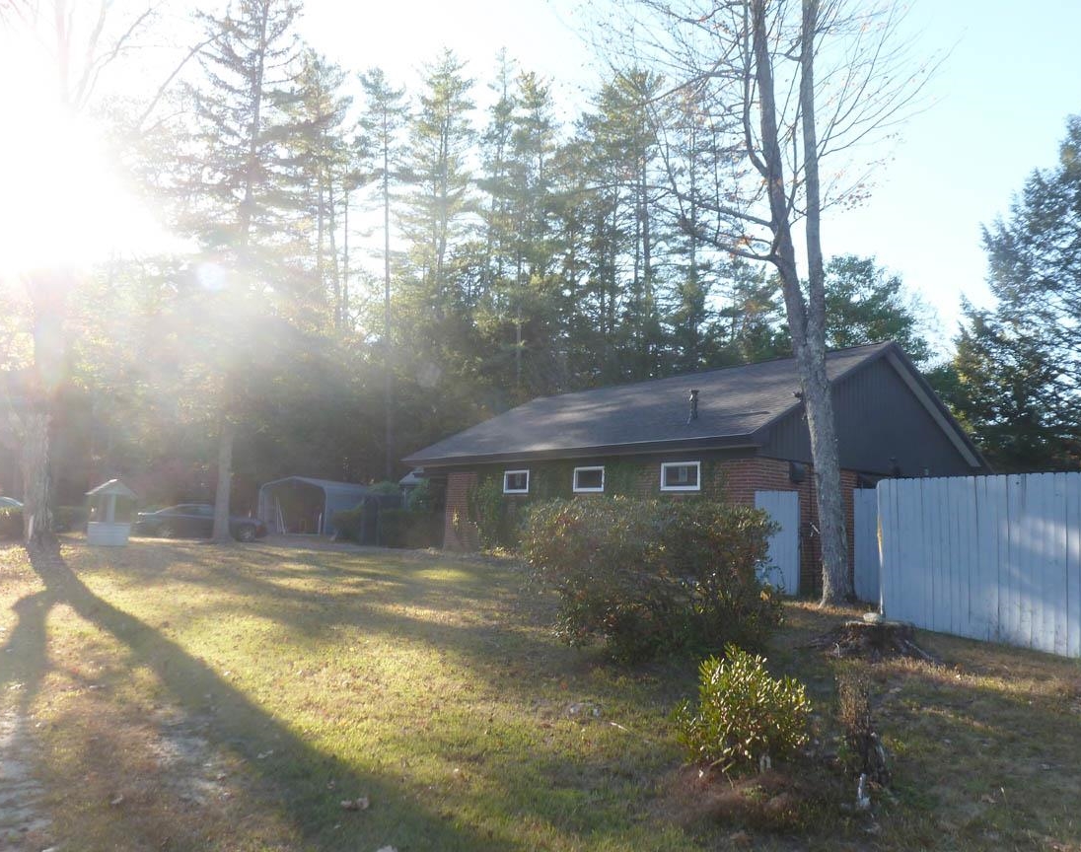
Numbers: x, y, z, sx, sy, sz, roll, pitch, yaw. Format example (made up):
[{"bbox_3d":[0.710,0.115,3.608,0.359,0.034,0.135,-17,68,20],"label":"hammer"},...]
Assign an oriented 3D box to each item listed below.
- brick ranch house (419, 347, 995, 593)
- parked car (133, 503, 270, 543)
[{"bbox_3d":[3.757,1.226,21.788,10.100,5.350,12.200,8,-9,-39],"label":"brick ranch house"},{"bbox_3d":[-13.501,3.813,31.300,4.800,1.450,1.850,7,-9,-35],"label":"parked car"}]

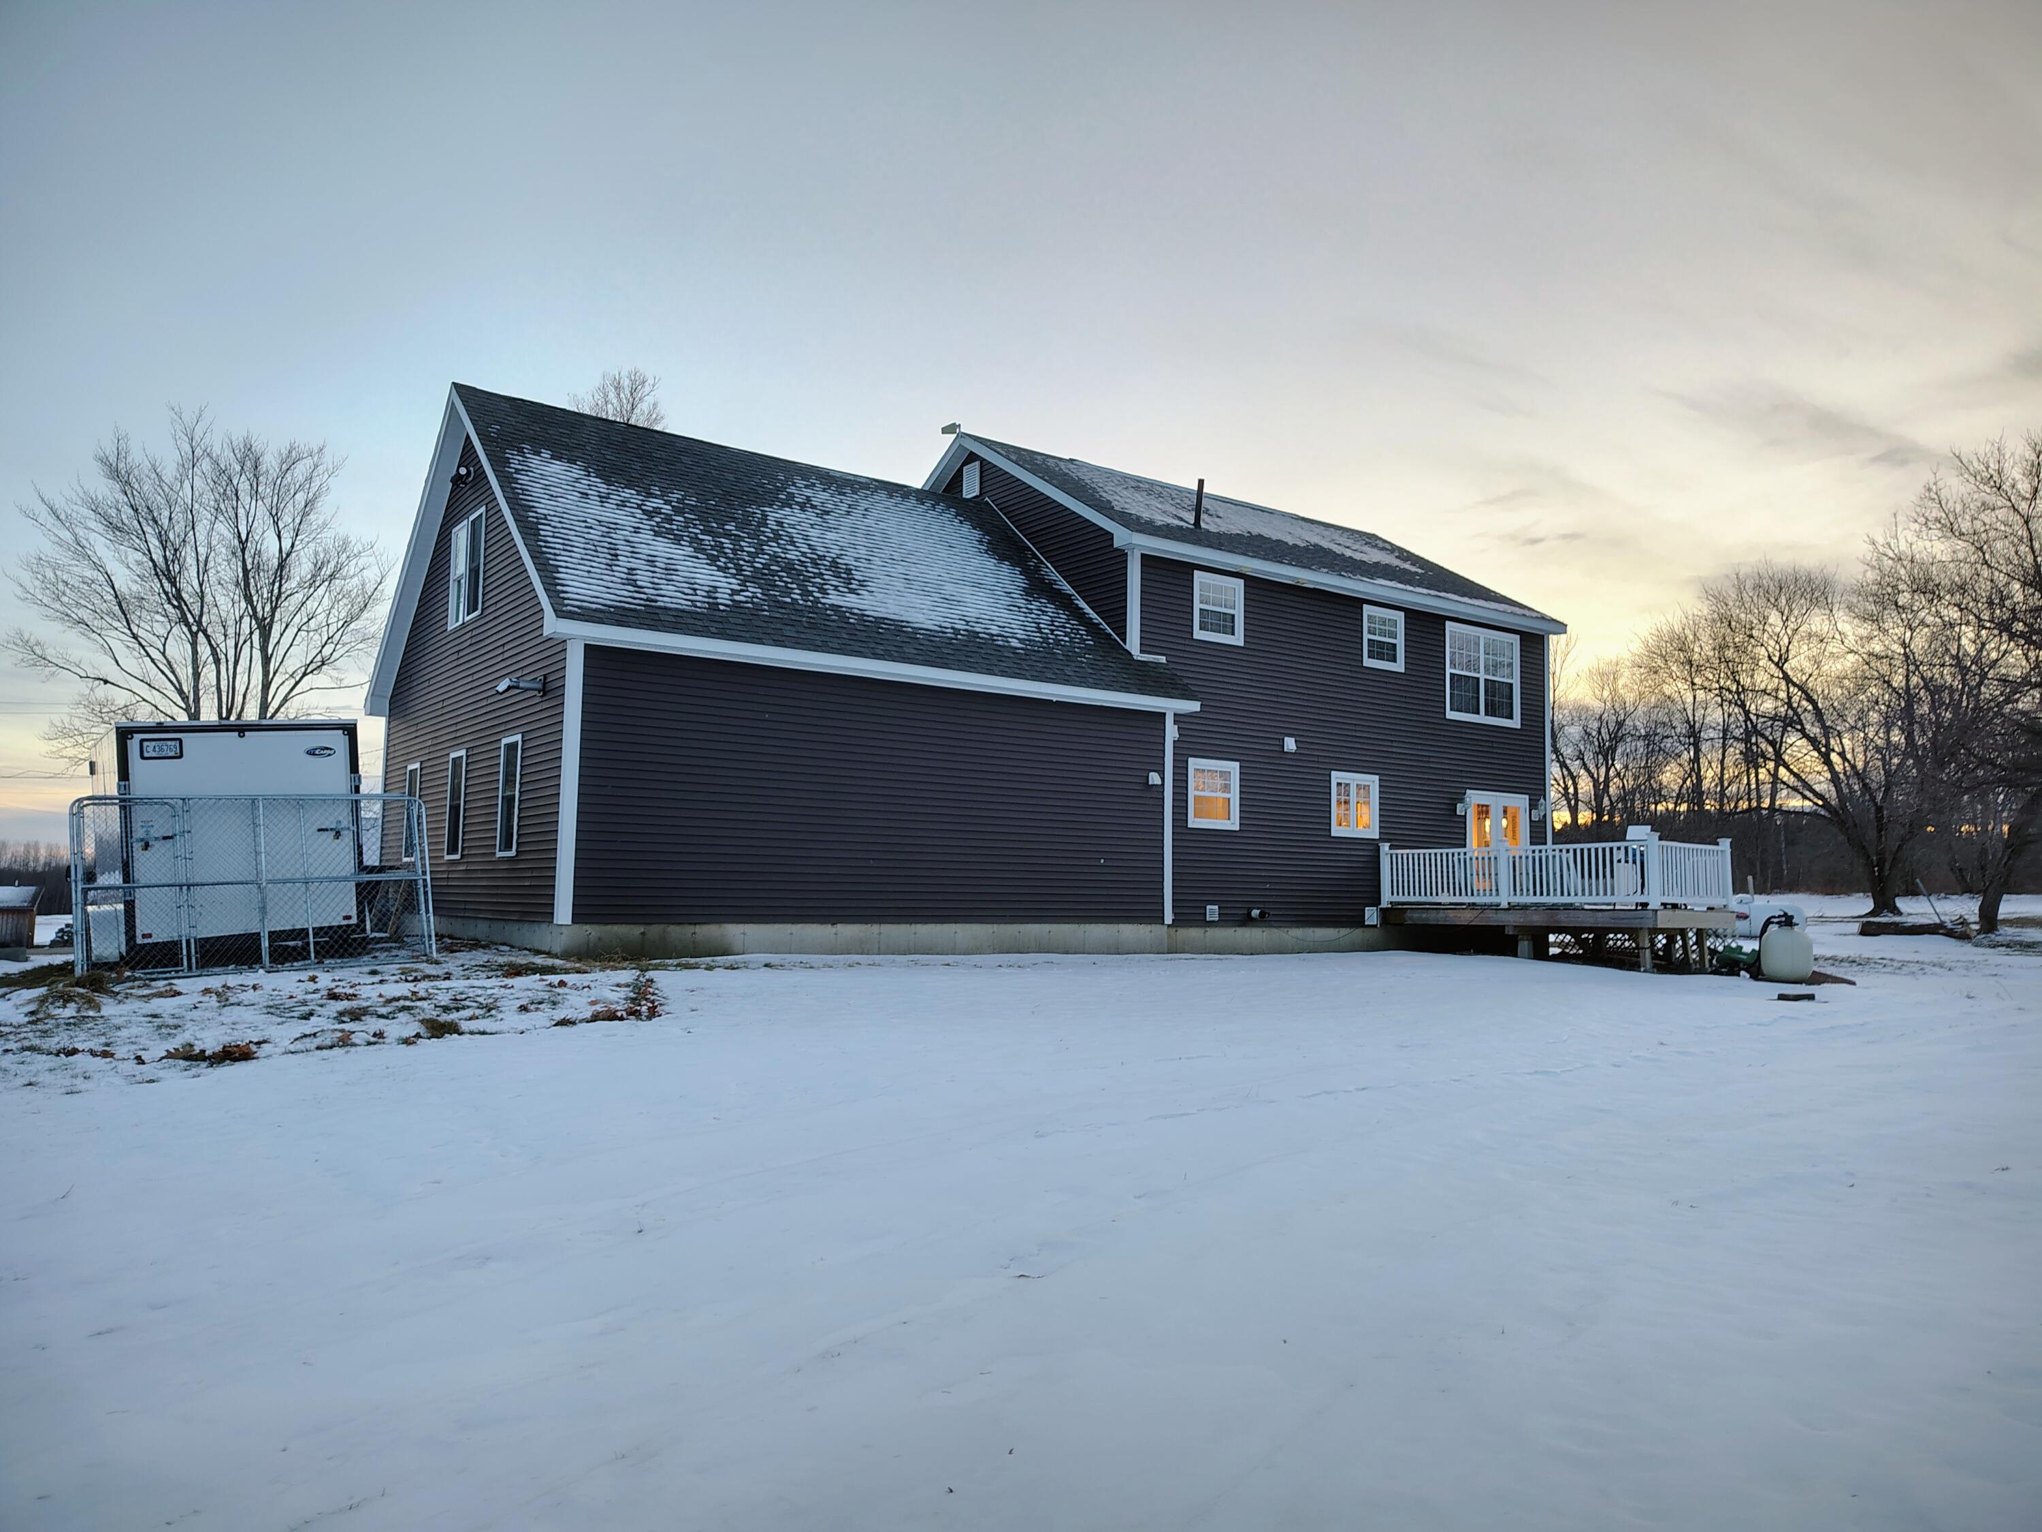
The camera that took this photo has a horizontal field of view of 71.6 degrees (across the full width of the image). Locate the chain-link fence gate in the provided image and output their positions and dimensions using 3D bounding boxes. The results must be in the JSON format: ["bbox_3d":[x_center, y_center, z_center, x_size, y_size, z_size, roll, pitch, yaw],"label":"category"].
[{"bbox_3d":[-7.408,1.114,13.906,3.172,1.734,0.180,1,-18,-40],"label":"chain-link fence gate"}]

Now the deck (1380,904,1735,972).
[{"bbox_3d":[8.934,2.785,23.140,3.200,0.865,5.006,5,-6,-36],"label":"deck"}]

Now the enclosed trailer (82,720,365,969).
[{"bbox_3d":[-9.154,0.936,16.113,2.350,2.450,4.600,-2,-2,-36],"label":"enclosed trailer"}]

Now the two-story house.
[{"bbox_3d":[0.000,-1.376,25.216,19.721,8.952,10.023,5,-6,-36],"label":"two-story house"}]

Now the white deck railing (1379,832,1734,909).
[{"bbox_3d":[8.644,1.757,22.968,2.500,1.143,5.026,5,-6,-36],"label":"white deck railing"}]

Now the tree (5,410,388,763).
[{"bbox_3d":[-18.760,-2.083,31.471,8.700,12.000,8.500,5,-6,-36],"label":"tree"}]

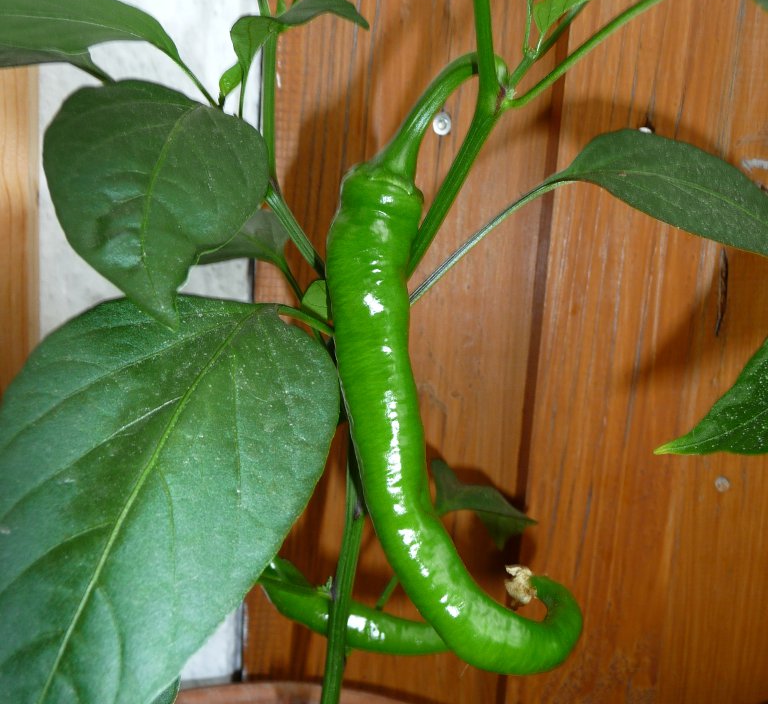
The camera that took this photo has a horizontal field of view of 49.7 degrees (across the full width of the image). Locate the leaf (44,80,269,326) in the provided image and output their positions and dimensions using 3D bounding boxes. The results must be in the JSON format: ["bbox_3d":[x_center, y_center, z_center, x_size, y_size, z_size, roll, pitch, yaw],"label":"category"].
[{"bbox_3d":[-0.069,-0.045,0.252,0.066,0.077,0.028,8,-26,-3],"label":"leaf"}]

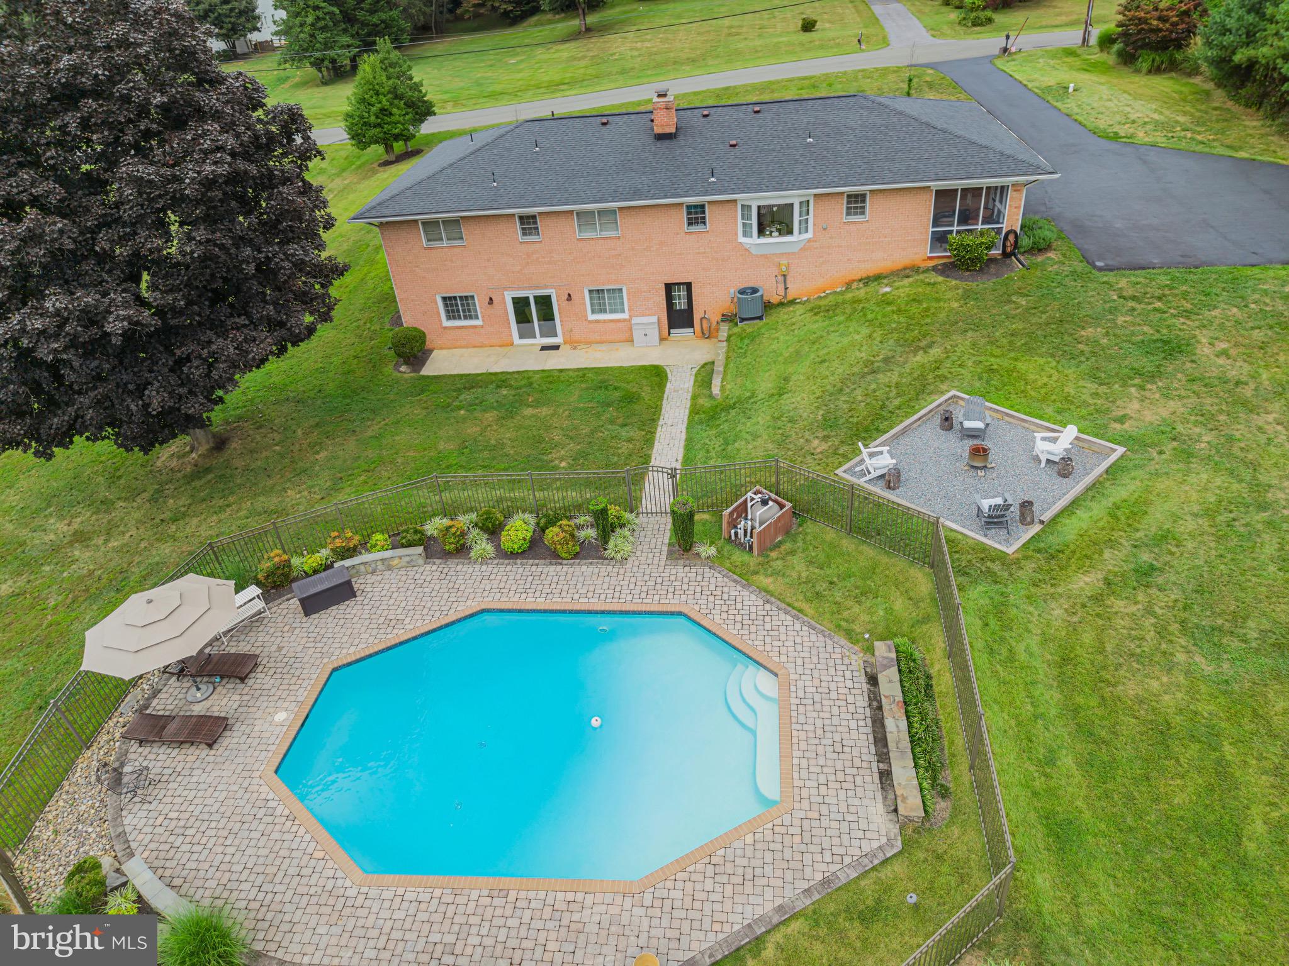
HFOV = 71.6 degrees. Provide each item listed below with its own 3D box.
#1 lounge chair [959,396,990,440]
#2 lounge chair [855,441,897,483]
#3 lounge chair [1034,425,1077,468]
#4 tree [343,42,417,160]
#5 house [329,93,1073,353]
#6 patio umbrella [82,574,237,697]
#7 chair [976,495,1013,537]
[{"bbox_3d":[8.594,-1.660,23.283,0.750,0.960,0.860,5,34,16],"label":"lounge chair"},{"bbox_3d":[5.720,-0.596,22.102,0.860,0.960,0.750,-4,33,3],"label":"lounge chair"},{"bbox_3d":[10.037,-0.955,21.949,0.860,0.960,0.750,-1,33,8],"label":"lounge chair"},{"bbox_3d":[-15.450,-21.817,51.867,4.278,5.980,4.278,-6,33,0],"label":"tree"},{"bbox_3d":[2.034,-11.612,35.364,23.632,8.046,12.079,-1,33,7],"label":"house"},{"bbox_3d":[-9.387,3.309,17.867,3.030,2.560,3.030,-6,33,0],"label":"patio umbrella"},{"bbox_3d":[7.862,0.552,19.965,0.750,0.960,0.860,-1,33,7],"label":"chair"}]

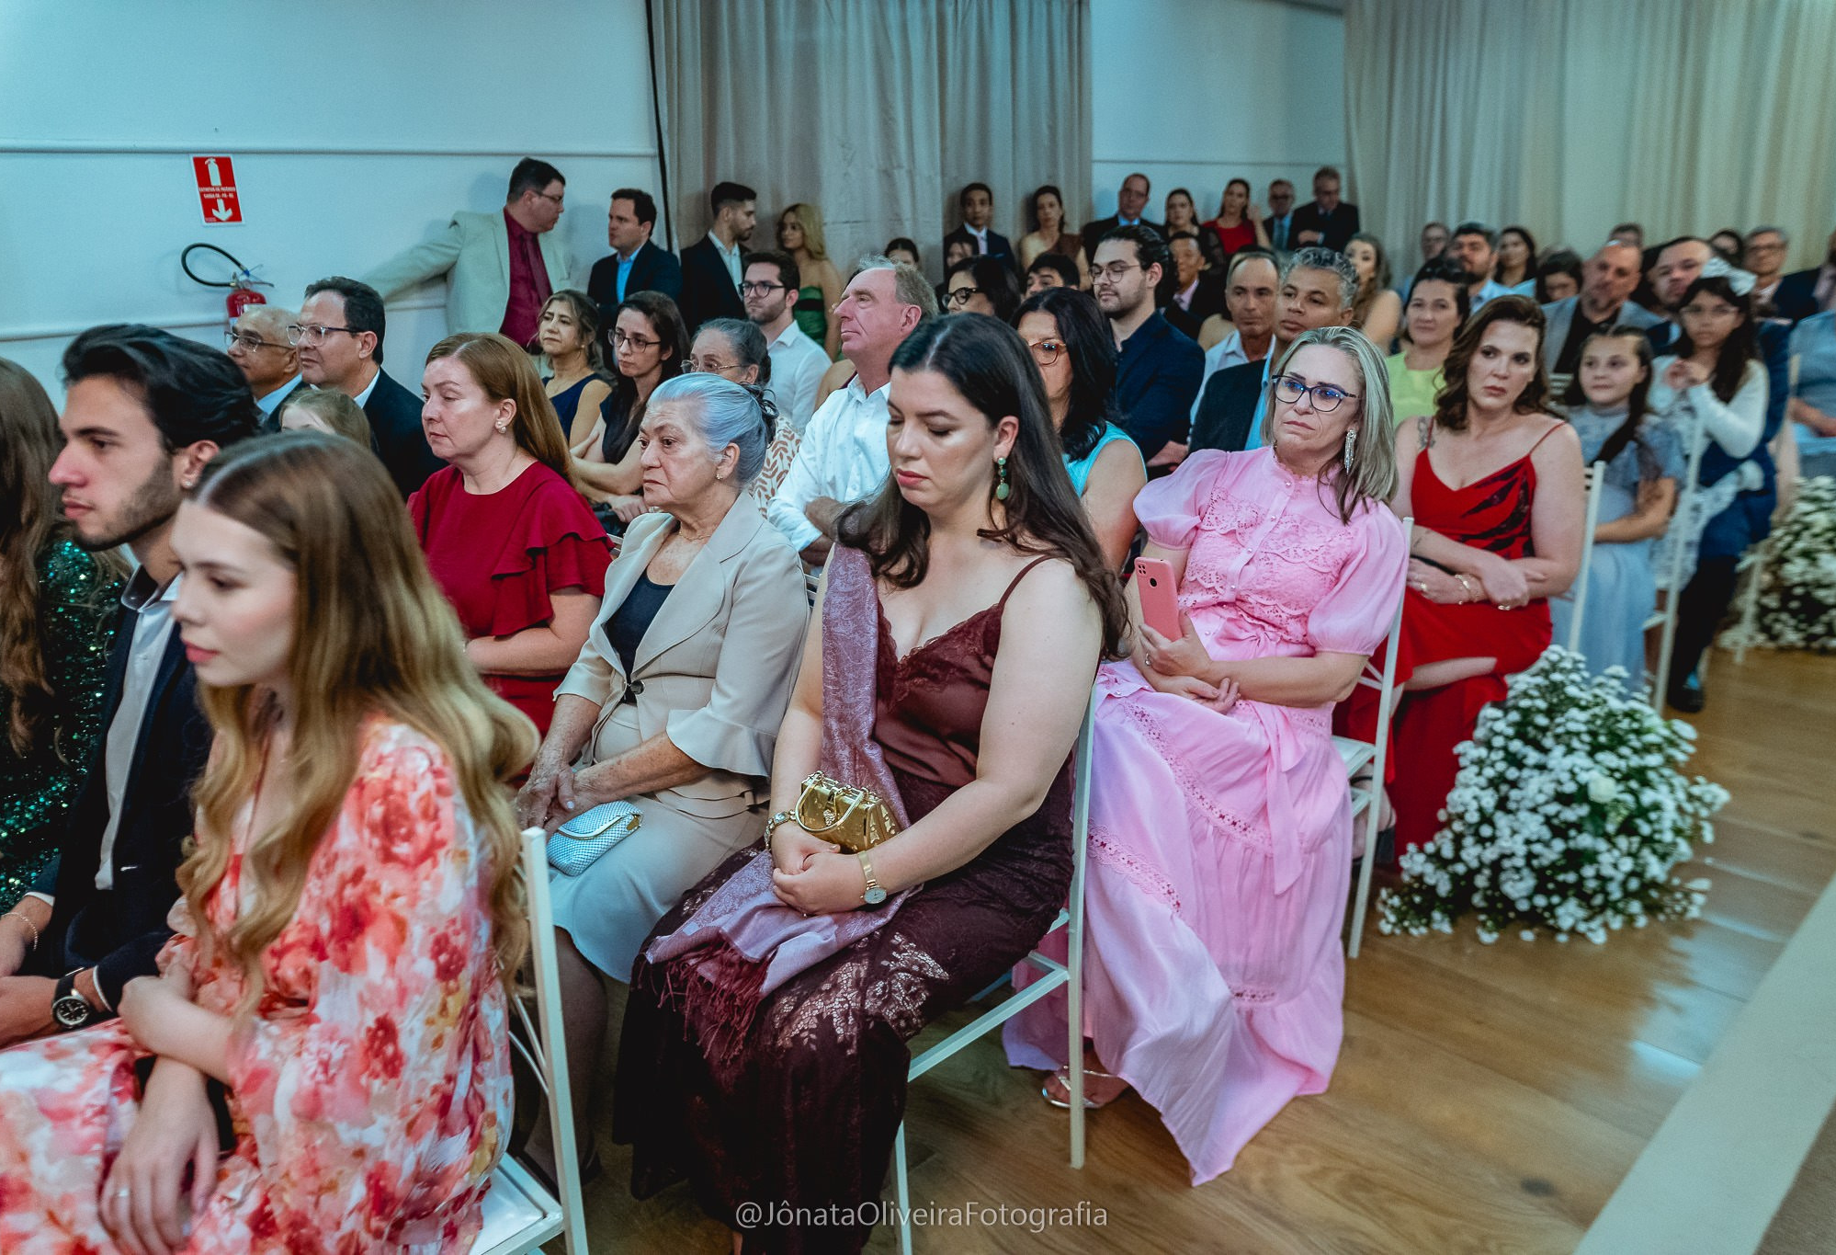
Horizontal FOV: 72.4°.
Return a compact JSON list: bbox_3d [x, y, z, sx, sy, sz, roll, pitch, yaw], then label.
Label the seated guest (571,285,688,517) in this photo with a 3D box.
[{"bbox_3d":[-0.942,-0.303,3.760,0.500,1.300,0.820,12,23,39],"label":"seated guest"}]

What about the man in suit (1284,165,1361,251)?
[{"bbox_3d":[2.412,-1.865,7.553,0.520,1.730,0.360,3,18,18],"label":"man in suit"}]

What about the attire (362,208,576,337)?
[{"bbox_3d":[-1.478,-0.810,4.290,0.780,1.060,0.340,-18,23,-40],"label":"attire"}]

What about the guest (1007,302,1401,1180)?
[{"bbox_3d":[0.510,0.148,2.206,0.580,1.270,0.860,8,20,30],"label":"guest"}]

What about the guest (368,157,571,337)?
[{"bbox_3d":[-1.472,-0.686,4.329,0.800,1.760,0.360,-18,23,-40],"label":"guest"}]

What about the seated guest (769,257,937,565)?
[{"bbox_3d":[-0.198,-0.108,2.939,0.560,1.380,0.880,12,23,39],"label":"seated guest"}]

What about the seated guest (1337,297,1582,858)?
[{"bbox_3d":[1.101,-0.068,2.808,0.500,1.265,0.800,10,21,35],"label":"seated guest"}]

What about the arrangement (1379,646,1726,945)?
[{"bbox_3d":[1.393,0.306,2.741,0.660,0.570,0.660,-18,23,-41],"label":"arrangement"}]

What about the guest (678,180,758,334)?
[{"bbox_3d":[-0.796,-1.031,5.425,0.320,1.700,0.480,14,24,42],"label":"guest"}]

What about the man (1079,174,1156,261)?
[{"bbox_3d":[1.144,-1.569,6.843,0.520,1.710,0.330,2,18,14],"label":"man"}]

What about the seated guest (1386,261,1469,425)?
[{"bbox_3d":[1.370,-0.390,3.761,0.500,1.290,0.800,11,22,37],"label":"seated guest"}]

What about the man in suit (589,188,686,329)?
[{"bbox_3d":[-1.028,-0.843,4.889,0.480,1.660,0.320,6,19,26],"label":"man in suit"}]

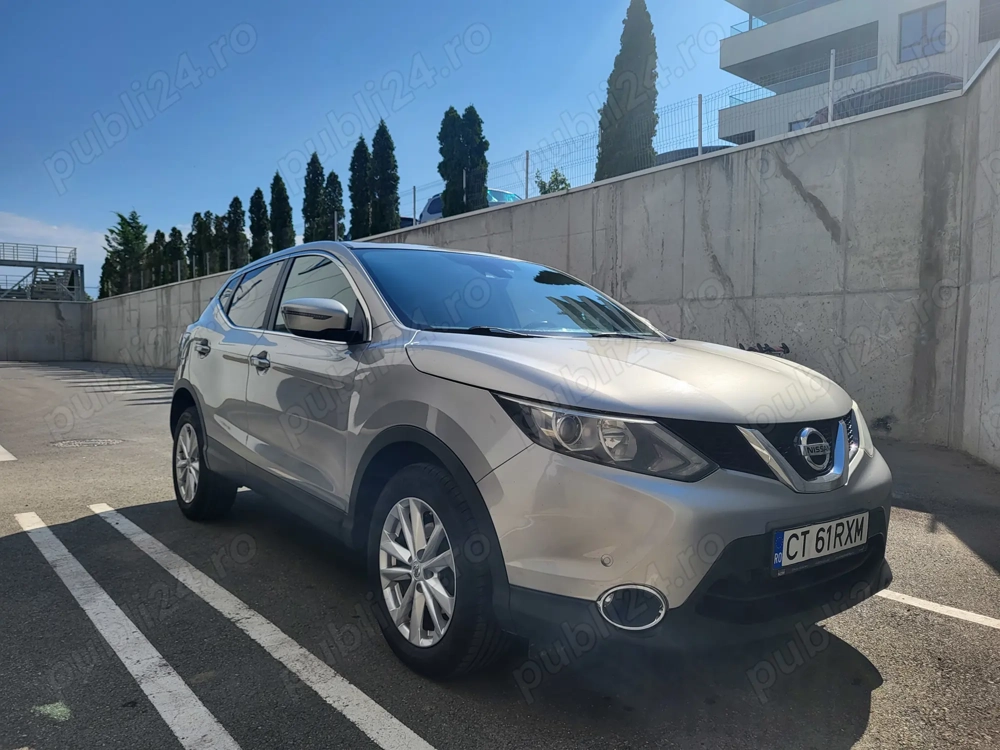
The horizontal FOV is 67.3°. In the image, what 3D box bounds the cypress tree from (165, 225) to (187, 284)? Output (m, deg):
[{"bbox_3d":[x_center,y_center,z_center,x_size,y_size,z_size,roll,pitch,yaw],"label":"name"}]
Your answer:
[{"bbox_3d":[-19.016,-6.861,43.957,1.200,3.644,1.200,0,2,-37],"label":"cypress tree"}]

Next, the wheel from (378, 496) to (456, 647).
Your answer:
[{"bbox_3d":[-0.202,0.630,2.463,0.190,0.467,0.467,0,2,-37],"label":"wheel"}]

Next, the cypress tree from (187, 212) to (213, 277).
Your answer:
[{"bbox_3d":[-13.238,-5.641,33.083,1.054,3.012,1.054,-1,3,-40],"label":"cypress tree"}]

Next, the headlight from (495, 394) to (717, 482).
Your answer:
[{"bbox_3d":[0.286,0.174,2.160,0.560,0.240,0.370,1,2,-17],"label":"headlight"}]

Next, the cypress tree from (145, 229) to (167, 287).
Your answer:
[{"bbox_3d":[-21.938,-7.252,47.772,1.250,4.115,1.250,0,2,-37],"label":"cypress tree"}]

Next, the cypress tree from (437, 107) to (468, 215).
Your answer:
[{"bbox_3d":[-1.226,-5.143,18.668,0.721,3.023,0.721,1,2,0],"label":"cypress tree"}]

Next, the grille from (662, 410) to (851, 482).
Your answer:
[{"bbox_3d":[0.907,0.221,2.316,1.040,0.205,0.190,0,2,-37],"label":"grille"}]

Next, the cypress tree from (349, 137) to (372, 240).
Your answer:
[{"bbox_3d":[-4.224,-5.495,22.727,0.726,3.443,0.726,0,2,-41],"label":"cypress tree"}]

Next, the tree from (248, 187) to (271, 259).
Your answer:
[{"bbox_3d":[-10.581,-6.425,32.951,0.980,3.669,0.980,0,2,-37],"label":"tree"}]

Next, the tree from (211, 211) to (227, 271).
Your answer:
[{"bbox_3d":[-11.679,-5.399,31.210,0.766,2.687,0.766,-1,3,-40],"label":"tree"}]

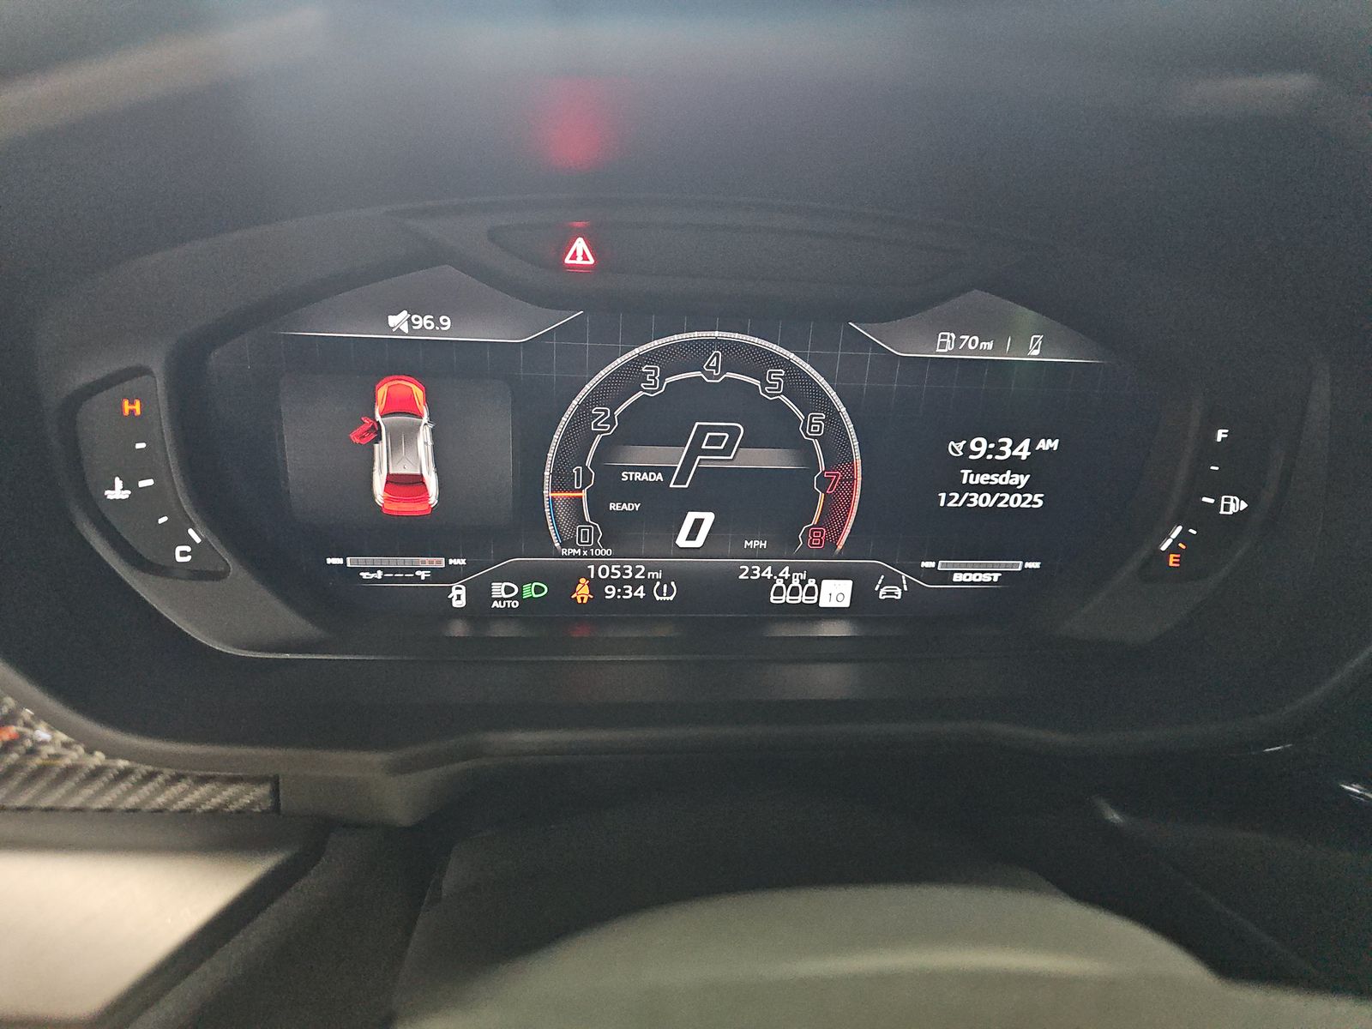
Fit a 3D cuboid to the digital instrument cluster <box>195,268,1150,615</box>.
[{"bbox_3d":[0.006,-0.020,0.290,0.293,0.110,0.020,1,22,-7],"label":"digital instrument cluster"}]

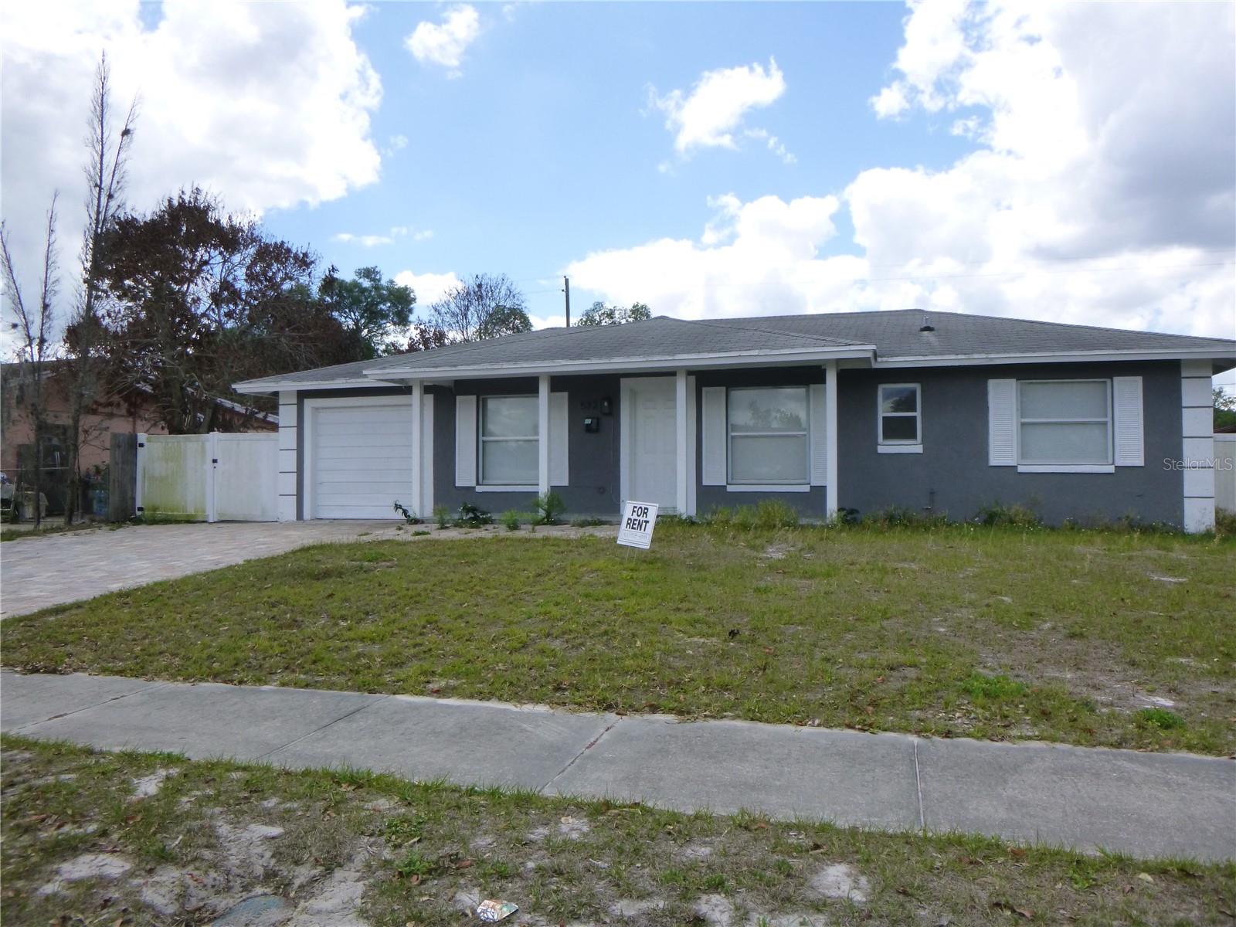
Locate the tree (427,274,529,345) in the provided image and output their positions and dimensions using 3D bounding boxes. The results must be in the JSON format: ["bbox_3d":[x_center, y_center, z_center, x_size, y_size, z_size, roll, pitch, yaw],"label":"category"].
[{"bbox_3d":[-5.550,-3.074,36.066,4.300,9.230,4.200,0,-1,0],"label":"tree"}]

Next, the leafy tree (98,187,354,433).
[{"bbox_3d":[-10.334,-2.990,23.562,6.700,8.580,6.000,0,-1,0],"label":"leafy tree"}]

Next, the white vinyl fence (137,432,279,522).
[{"bbox_3d":[-8.220,0.281,17.900,3.350,1.800,0.130,0,-1,17],"label":"white vinyl fence"}]

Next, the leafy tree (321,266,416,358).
[{"bbox_3d":[-9.228,-2.925,33.062,4.200,8.820,4.200,0,-1,0],"label":"leafy tree"}]

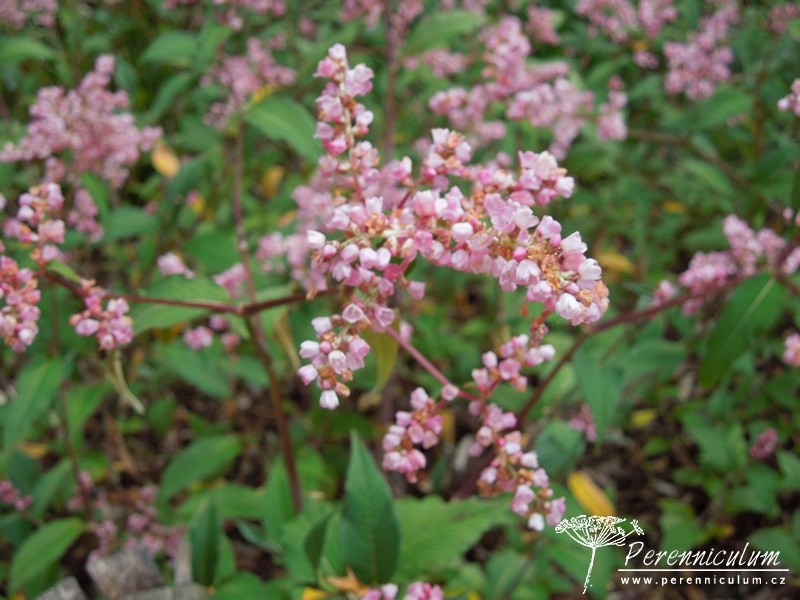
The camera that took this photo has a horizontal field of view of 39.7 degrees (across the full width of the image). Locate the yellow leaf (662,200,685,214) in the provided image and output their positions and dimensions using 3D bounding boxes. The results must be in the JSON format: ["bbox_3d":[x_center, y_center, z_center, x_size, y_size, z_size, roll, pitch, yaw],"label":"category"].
[{"bbox_3d":[0.234,-0.079,0.950,0.019,0.007,0.015,5,53,0],"label":"yellow leaf"}]

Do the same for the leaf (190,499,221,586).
[{"bbox_3d":[-0.097,0.121,0.555,0.016,0.010,0.045,-1,64,0],"label":"leaf"}]

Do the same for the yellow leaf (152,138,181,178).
[{"bbox_3d":[-0.149,-0.091,0.710,0.014,0.007,0.036,-19,56,-14],"label":"yellow leaf"}]

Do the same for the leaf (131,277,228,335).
[{"bbox_3d":[-0.089,0.002,0.468,0.053,0.010,0.026,7,52,16],"label":"leaf"}]

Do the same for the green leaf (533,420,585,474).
[{"bbox_3d":[0.087,0.081,0.610,0.028,0.010,0.037,22,55,16],"label":"green leaf"}]

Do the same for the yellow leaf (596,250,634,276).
[{"bbox_3d":[0.155,-0.026,0.795,0.029,0.008,0.019,23,56,21],"label":"yellow leaf"}]

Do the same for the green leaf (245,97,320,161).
[{"bbox_3d":[-0.061,-0.089,0.588,0.056,0.011,0.025,29,58,27],"label":"green leaf"}]

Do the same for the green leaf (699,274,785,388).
[{"bbox_3d":[0.135,0.012,0.440,0.024,0.010,0.056,34,80,8],"label":"green leaf"}]

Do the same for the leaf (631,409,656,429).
[{"bbox_3d":[0.173,0.084,0.785,0.023,0.006,0.015,-17,54,-26],"label":"leaf"}]

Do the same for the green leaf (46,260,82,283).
[{"bbox_3d":[-0.108,-0.009,0.357,0.015,0.004,0.005,26,57,19],"label":"green leaf"}]

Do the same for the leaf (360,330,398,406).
[{"bbox_3d":[-0.008,0.024,0.412,0.013,0.031,0.007,-4,-9,-1],"label":"leaf"}]

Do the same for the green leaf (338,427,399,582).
[{"bbox_3d":[-0.013,0.086,0.463,0.026,0.012,0.066,-8,68,-2],"label":"green leaf"}]

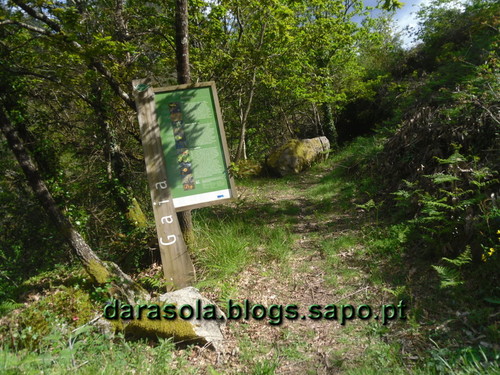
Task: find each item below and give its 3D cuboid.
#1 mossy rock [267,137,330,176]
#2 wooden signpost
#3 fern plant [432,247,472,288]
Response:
[{"bbox_3d":[1.346,-0.843,11.000,1.200,0.950,2.100,1,7,30],"label":"mossy rock"},{"bbox_3d":[-0.548,-0.050,3.773,0.820,1.940,0.120,-12,7,-23],"label":"wooden signpost"},{"bbox_3d":[1.803,0.712,3.600,0.340,0.340,0.300,-1,7,17],"label":"fern plant"}]

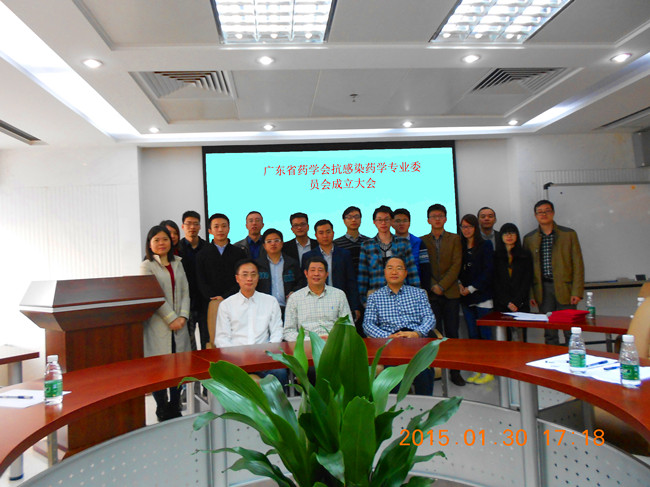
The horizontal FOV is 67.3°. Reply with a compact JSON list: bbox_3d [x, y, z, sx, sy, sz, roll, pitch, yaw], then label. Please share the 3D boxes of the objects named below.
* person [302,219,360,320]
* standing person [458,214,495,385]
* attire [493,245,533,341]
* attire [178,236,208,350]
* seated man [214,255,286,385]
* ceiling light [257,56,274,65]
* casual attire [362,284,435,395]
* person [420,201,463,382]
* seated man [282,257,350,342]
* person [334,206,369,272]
[{"bbox_3d":[0.061,0.585,4.300,0.520,1.610,0.310,-3,-2,3],"label":"person"},{"bbox_3d":[1.505,0.526,4.800,0.420,1.620,0.310,-5,-3,38],"label":"standing person"},{"bbox_3d":[1.808,0.634,4.600,0.400,1.260,0.280,-4,-2,26],"label":"attire"},{"bbox_3d":[-1.192,0.675,4.500,0.480,1.470,0.280,-2,-2,-14],"label":"attire"},{"bbox_3d":[-0.489,0.745,3.250,0.510,1.270,0.750,-3,-2,-7],"label":"seated man"},{"bbox_3d":[-0.368,-1.136,3.016,0.115,0.035,0.115,-3,-2,-6],"label":"ceiling light"},{"bbox_3d":[0.504,0.761,3.300,0.540,0.930,0.700,-3,-2,5],"label":"casual attire"},{"bbox_3d":[1.157,0.483,4.720,0.460,1.735,0.300,-4,-2,18],"label":"person"},{"bbox_3d":[-0.026,0.726,3.400,0.530,1.270,0.750,-3,-2,-2],"label":"seated man"},{"bbox_3d":[0.313,0.515,4.850,0.480,1.740,0.290,-3,-2,3],"label":"person"}]

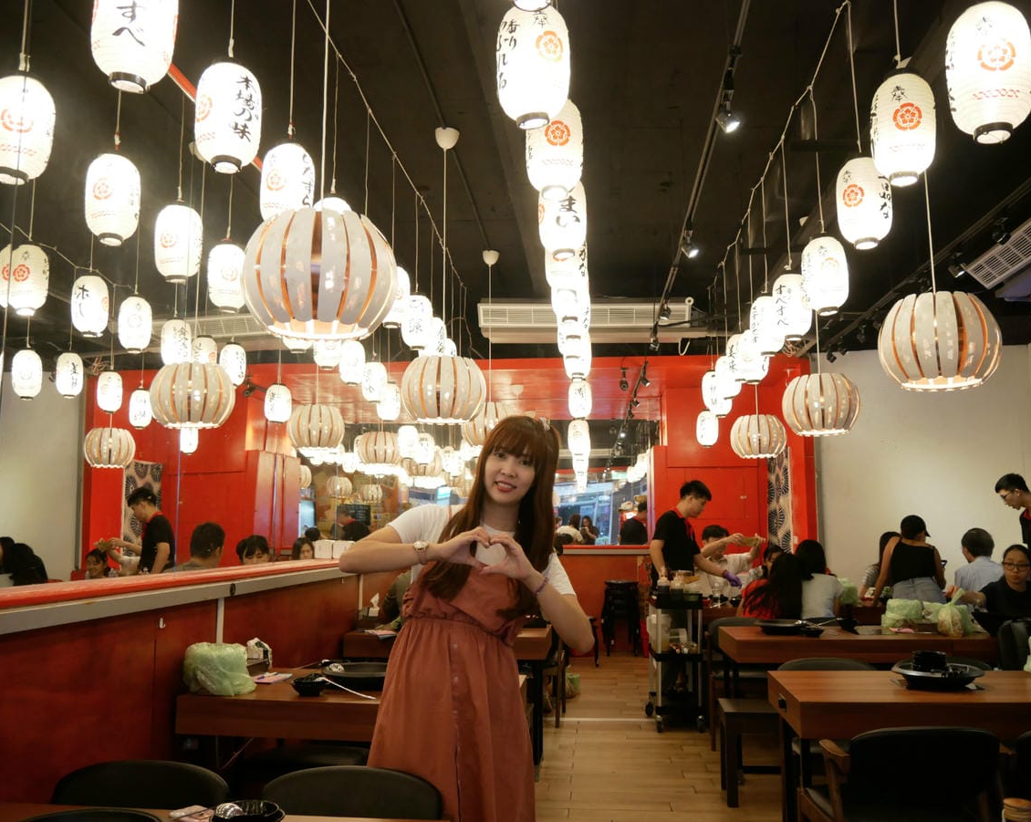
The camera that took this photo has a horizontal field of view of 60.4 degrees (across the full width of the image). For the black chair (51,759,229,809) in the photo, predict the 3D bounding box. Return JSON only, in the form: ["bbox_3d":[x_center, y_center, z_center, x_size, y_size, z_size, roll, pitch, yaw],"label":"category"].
[{"bbox_3d":[-0.925,1.202,1.888,0.520,0.760,0.520,-1,-8,5],"label":"black chair"}]

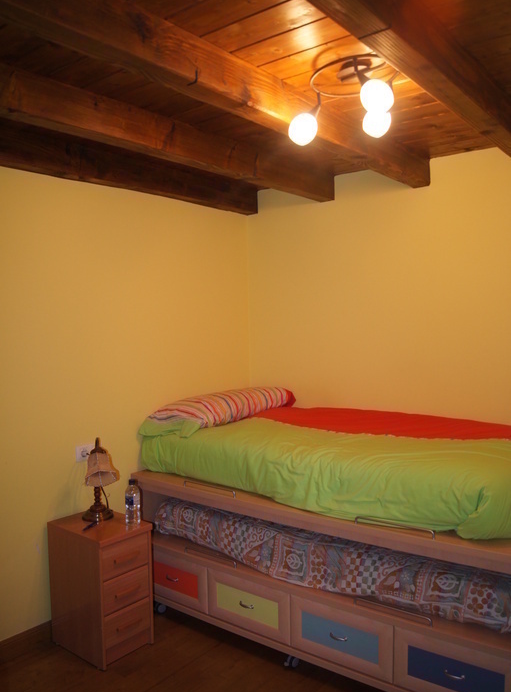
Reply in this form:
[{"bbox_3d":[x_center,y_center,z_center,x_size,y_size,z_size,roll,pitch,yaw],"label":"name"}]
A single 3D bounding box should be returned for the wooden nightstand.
[{"bbox_3d":[-0.769,1.187,2.873,0.435,0.593,0.298,0,3,39],"label":"wooden nightstand"}]

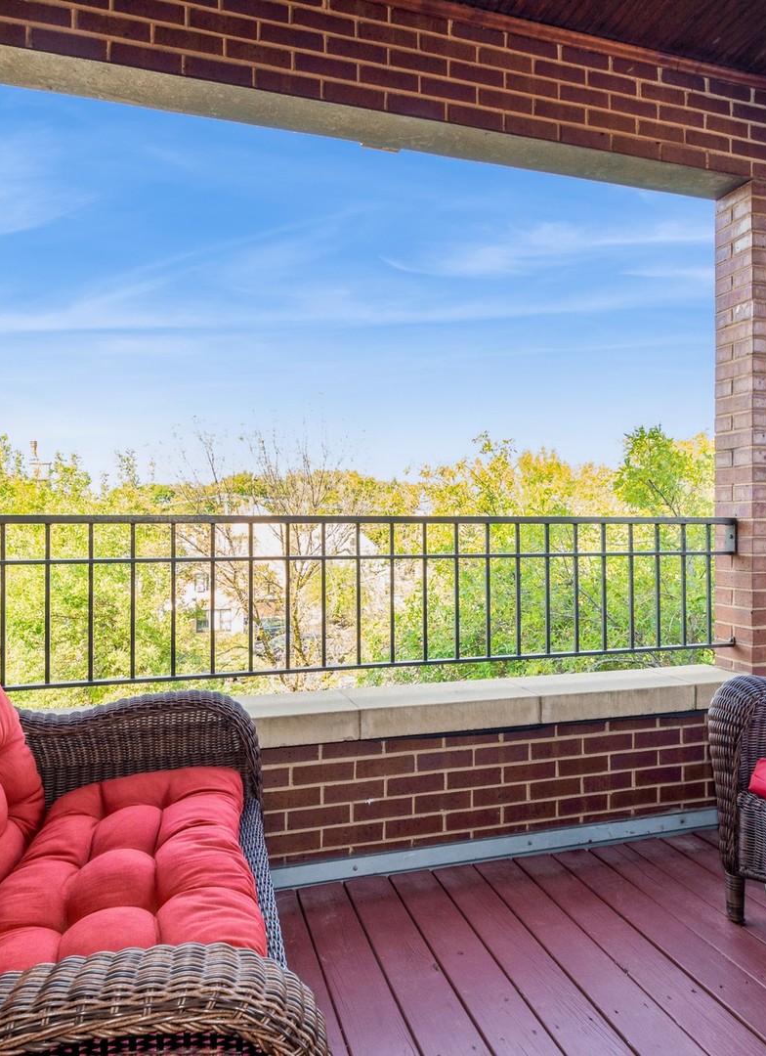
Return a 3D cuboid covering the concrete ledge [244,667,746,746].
[{"bbox_3d":[0.059,0.607,2.205,2.695,0.089,0.260,0,0,-15],"label":"concrete ledge"}]

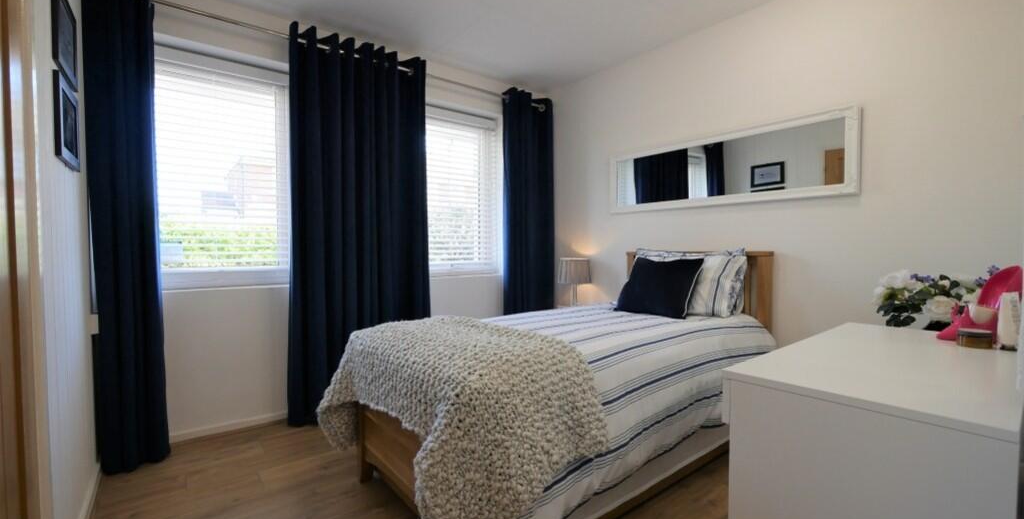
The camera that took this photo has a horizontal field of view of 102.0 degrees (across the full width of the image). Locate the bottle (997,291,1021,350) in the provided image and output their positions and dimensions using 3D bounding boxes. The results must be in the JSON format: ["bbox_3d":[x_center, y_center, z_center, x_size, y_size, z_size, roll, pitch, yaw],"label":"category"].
[{"bbox_3d":[1.314,0.164,1.096,0.043,0.157,0.037,1,2,30],"label":"bottle"}]

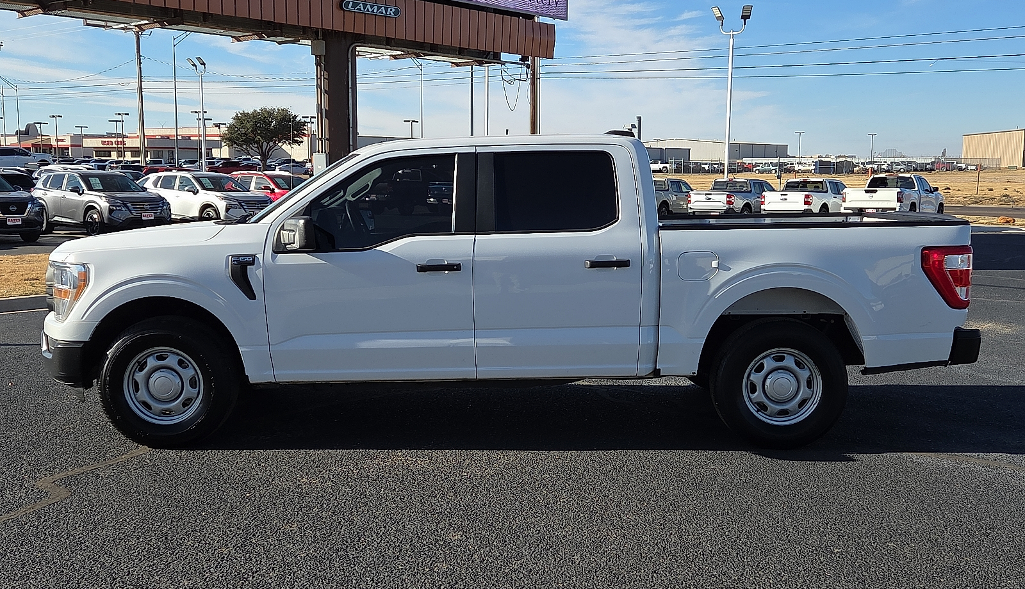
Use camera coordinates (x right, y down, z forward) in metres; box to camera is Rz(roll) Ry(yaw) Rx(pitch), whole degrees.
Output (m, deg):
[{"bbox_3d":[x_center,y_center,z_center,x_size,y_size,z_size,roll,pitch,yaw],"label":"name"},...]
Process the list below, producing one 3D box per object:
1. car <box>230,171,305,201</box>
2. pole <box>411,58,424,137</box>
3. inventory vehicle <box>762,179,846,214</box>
[{"bbox_3d":[-6.806,-2.744,30.300,4.620,1.690,1.860,6,9,39],"label":"car"},{"bbox_3d":[-9.445,-16.892,100.655,0.400,12.130,2.800,4,9,32],"label":"pole"},{"bbox_3d":[10.851,-3.368,36.963,1.860,1.745,5.070,6,9,40],"label":"inventory vehicle"}]

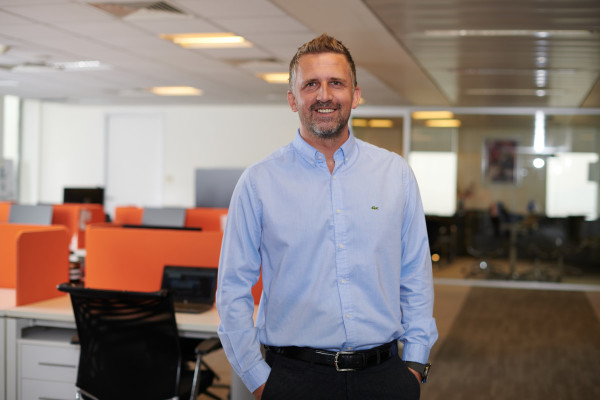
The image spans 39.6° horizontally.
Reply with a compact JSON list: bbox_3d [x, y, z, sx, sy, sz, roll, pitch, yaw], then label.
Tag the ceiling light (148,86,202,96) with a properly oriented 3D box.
[{"bbox_3d":[-1.516,-1.346,10.299,0.600,0.070,0.600,2,2,15],"label":"ceiling light"}]

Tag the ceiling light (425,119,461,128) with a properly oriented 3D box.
[{"bbox_3d":[2.499,-1.346,14.610,0.580,0.070,0.580,2,2,15],"label":"ceiling light"}]

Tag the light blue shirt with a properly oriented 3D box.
[{"bbox_3d":[0.066,0.155,2.140,0.550,0.660,0.300,1,2,-9],"label":"light blue shirt"}]

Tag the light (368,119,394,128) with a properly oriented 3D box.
[{"bbox_3d":[1.455,-1.388,15.060,0.500,0.070,0.550,2,2,15],"label":"light"}]

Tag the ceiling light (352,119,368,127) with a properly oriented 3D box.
[{"bbox_3d":[1.060,-1.400,15.093,0.480,0.070,0.550,2,2,15],"label":"ceiling light"}]

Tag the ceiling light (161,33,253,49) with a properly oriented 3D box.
[{"bbox_3d":[-0.694,-1.219,6.370,0.600,0.070,0.600,2,2,15],"label":"ceiling light"}]

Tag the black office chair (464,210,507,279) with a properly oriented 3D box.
[{"bbox_3d":[2.835,0.646,12.664,0.600,0.970,0.600,1,2,-25],"label":"black office chair"}]

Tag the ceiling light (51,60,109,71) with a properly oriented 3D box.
[{"bbox_3d":[-2.131,-1.303,8.034,0.600,0.070,0.600,2,2,15],"label":"ceiling light"}]

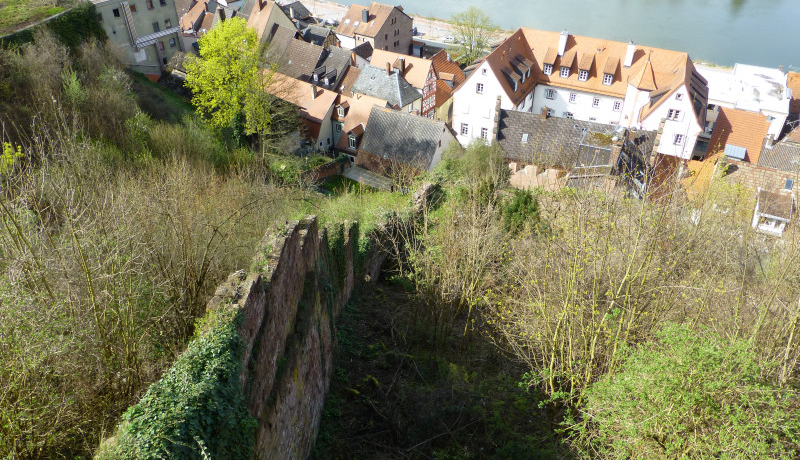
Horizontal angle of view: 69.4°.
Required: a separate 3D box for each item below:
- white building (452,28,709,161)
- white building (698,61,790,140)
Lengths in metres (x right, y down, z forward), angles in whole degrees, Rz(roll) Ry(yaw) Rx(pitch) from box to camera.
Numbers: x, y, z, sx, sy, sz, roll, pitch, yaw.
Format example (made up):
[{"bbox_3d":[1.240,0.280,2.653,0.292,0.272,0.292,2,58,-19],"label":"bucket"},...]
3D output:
[{"bbox_3d":[28.898,-20.758,91.379,35.616,15.624,22.680,17,38,24],"label":"white building"},{"bbox_3d":[55.532,-20.571,97.377,14.112,8.232,22.260,16,37,23],"label":"white building"}]

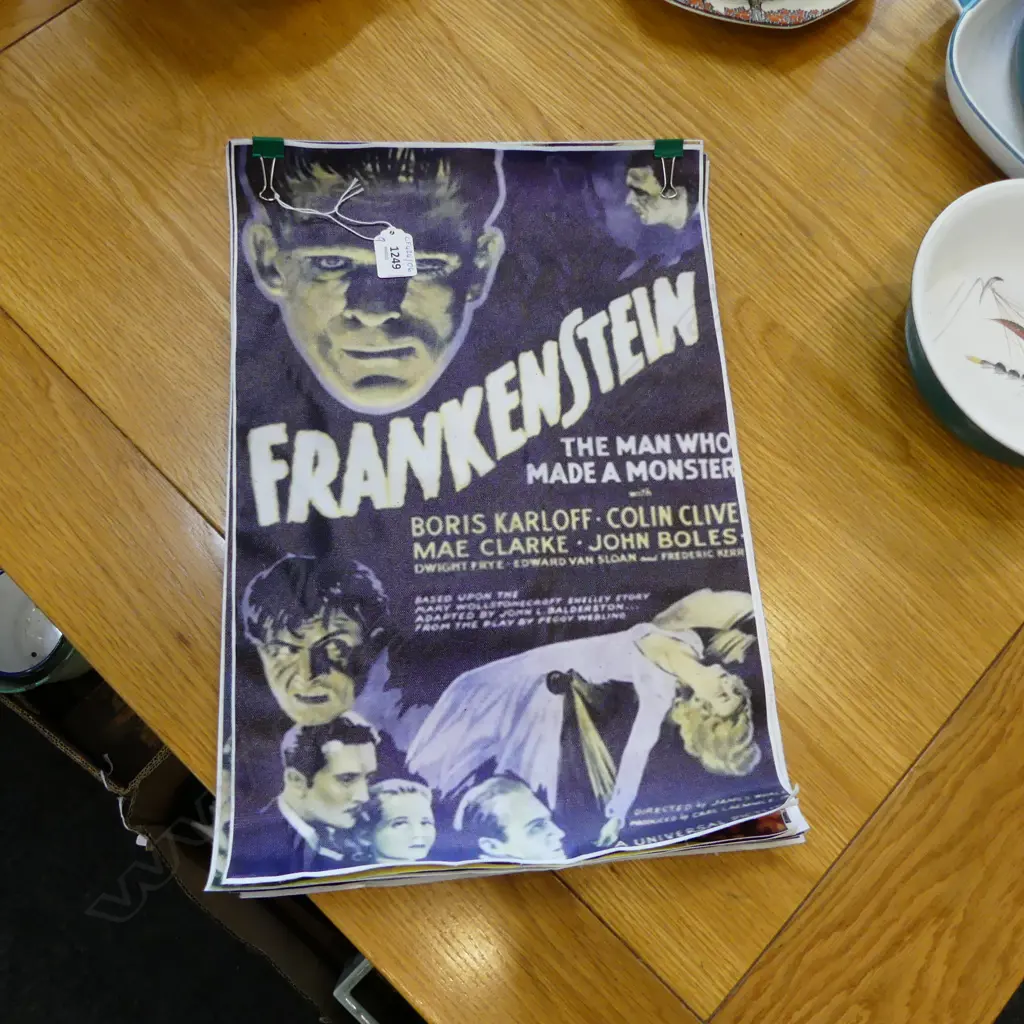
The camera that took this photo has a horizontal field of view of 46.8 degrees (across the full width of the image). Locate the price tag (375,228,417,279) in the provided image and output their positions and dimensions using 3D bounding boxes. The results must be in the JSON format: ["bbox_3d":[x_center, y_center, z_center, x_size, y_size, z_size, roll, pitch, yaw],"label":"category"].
[{"bbox_3d":[-0.069,-0.155,0.703,0.023,0.002,0.034,-6,71,-11],"label":"price tag"}]

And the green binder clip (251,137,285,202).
[{"bbox_3d":[-0.146,-0.205,0.712,0.019,0.010,0.042,-1,70,-9],"label":"green binder clip"}]

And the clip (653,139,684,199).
[{"bbox_3d":[0.100,-0.217,0.754,0.019,0.010,0.042,2,70,-8],"label":"clip"}]

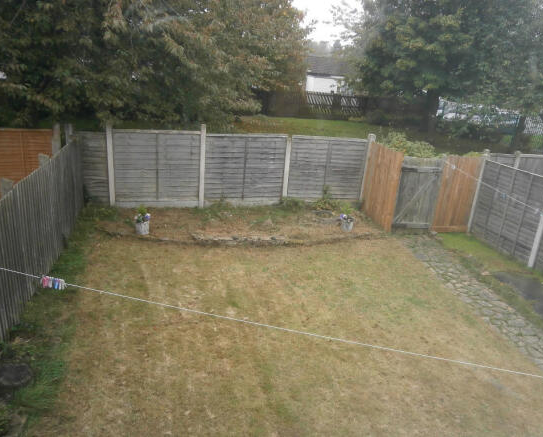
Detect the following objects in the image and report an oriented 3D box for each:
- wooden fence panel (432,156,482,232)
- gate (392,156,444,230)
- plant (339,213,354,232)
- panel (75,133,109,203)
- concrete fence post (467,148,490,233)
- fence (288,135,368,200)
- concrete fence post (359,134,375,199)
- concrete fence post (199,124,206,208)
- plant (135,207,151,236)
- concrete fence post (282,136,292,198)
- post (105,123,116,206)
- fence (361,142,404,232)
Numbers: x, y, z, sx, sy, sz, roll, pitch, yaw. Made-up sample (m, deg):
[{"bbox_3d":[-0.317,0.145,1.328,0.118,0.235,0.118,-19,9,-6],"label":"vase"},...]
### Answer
[{"bbox_3d":[4.080,-0.503,9.605,0.910,1.720,0.060,0,18,-11],"label":"wooden fence panel"},{"bbox_3d":[3.080,-0.523,9.253,0.890,1.530,0.060,0,19,-11],"label":"gate"},{"bbox_3d":[1.588,0.095,9.309,0.250,0.350,0.250,0,18,-11],"label":"plant"},{"bbox_3d":[-3.784,-1.087,9.237,0.700,1.500,0.045,0,19,-11],"label":"panel"},{"bbox_3d":[4.495,-0.582,9.512,0.105,1.850,0.105,0,19,-11],"label":"concrete fence post"},{"bbox_3d":[1.276,-1.118,10.018,1.800,1.420,0.060,0,18,-11],"label":"fence"},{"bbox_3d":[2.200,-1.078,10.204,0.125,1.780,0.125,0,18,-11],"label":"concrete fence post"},{"bbox_3d":[-1.516,-1.132,9.652,0.100,1.855,0.105,0,19,-11],"label":"concrete fence post"},{"bbox_3d":[-2.387,0.047,8.113,0.260,0.490,0.260,0,19,-11],"label":"plant"},{"bbox_3d":[0.350,-1.108,10.015,0.100,1.520,0.105,0,19,-11],"label":"concrete fence post"},{"bbox_3d":[-3.358,-1.091,9.158,0.110,1.780,0.110,0,18,-11],"label":"post"},{"bbox_3d":[2.456,-0.705,9.779,0.060,1.800,1.070,-5,20,-26],"label":"fence"}]

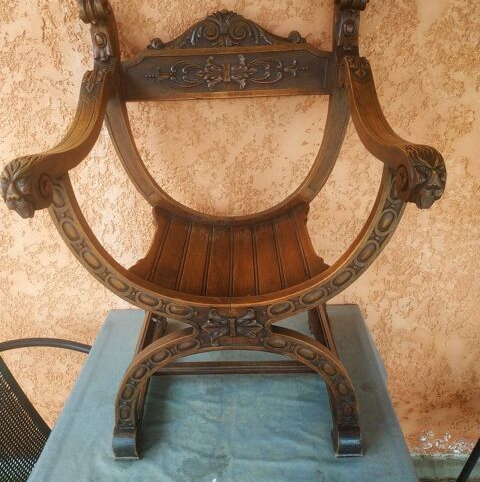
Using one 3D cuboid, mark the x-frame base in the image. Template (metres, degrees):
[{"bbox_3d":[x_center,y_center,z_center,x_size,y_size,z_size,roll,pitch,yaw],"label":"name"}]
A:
[{"bbox_3d":[-0.014,0.207,1.121,0.570,0.410,0.460,-1,29,1],"label":"x-frame base"}]

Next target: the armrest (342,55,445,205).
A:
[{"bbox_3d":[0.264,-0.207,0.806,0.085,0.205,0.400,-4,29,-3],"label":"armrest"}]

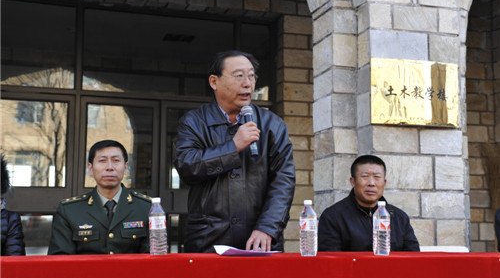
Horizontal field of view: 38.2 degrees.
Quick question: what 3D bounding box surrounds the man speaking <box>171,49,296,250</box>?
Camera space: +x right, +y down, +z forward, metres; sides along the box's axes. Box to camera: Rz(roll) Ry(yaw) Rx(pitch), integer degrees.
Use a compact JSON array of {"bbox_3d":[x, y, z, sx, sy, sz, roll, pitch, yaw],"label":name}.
[{"bbox_3d":[-0.066,0.431,3.263,0.560,1.670,0.460,1,-6,-10],"label":"man speaking"}]

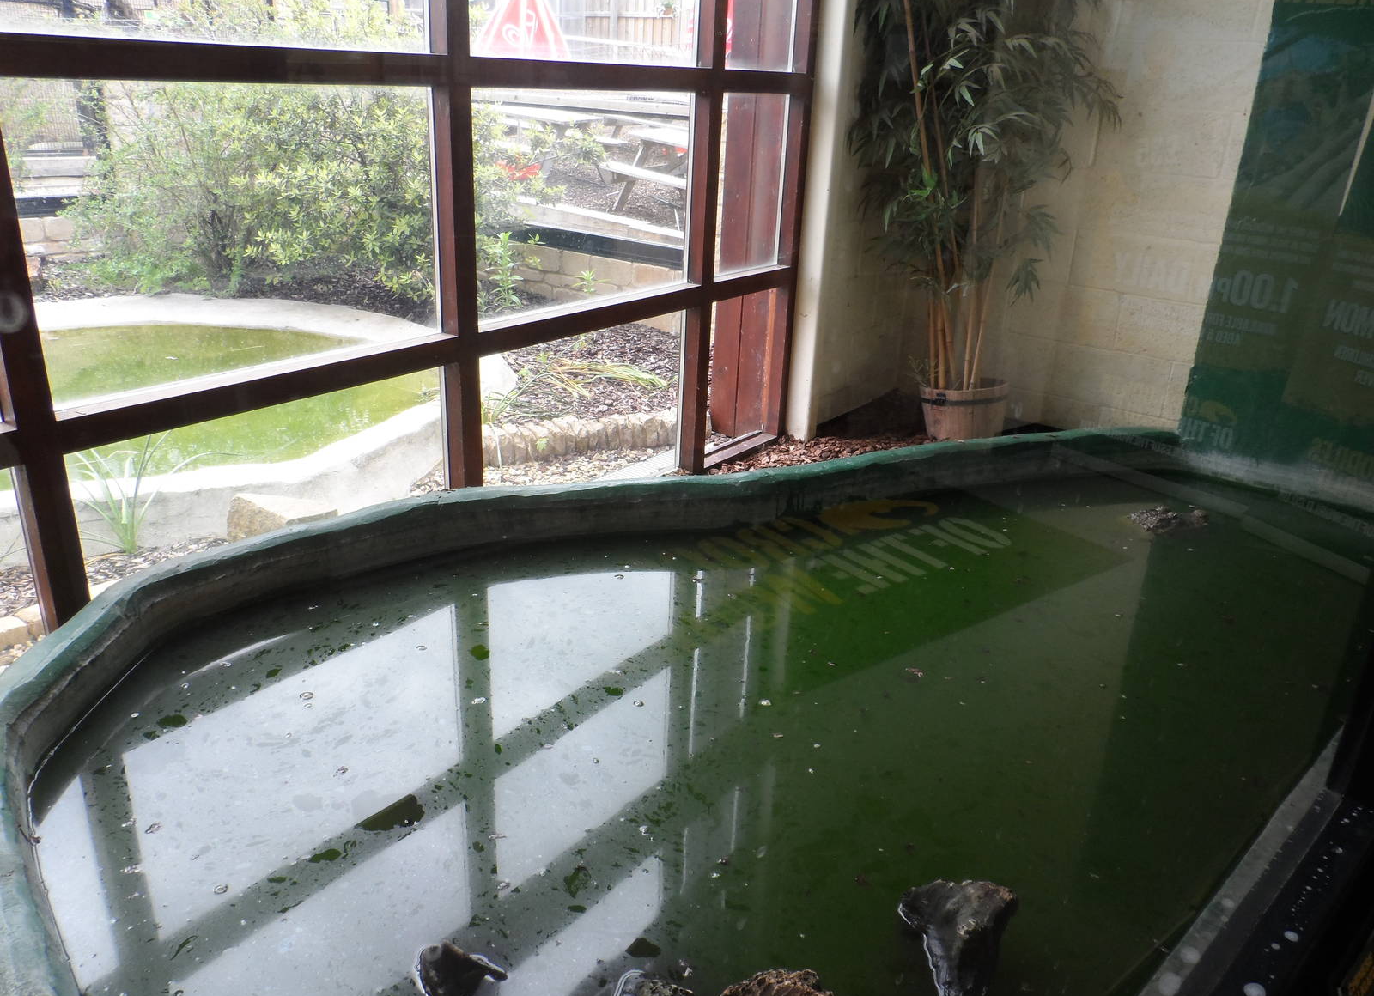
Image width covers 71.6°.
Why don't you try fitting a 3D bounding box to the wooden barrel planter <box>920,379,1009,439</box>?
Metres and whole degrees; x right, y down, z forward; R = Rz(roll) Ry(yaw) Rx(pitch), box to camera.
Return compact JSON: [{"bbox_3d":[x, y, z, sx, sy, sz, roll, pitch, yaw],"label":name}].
[{"bbox_3d":[1.144,-0.344,3.920,0.370,0.240,0.370,2,17,16],"label":"wooden barrel planter"}]

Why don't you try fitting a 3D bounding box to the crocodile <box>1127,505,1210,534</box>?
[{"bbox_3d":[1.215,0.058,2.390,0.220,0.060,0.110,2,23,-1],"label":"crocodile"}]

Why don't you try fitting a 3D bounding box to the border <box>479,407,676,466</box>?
[{"bbox_3d":[-0.379,-0.270,3.932,1.024,0.125,0.140,-8,25,-23],"label":"border"}]

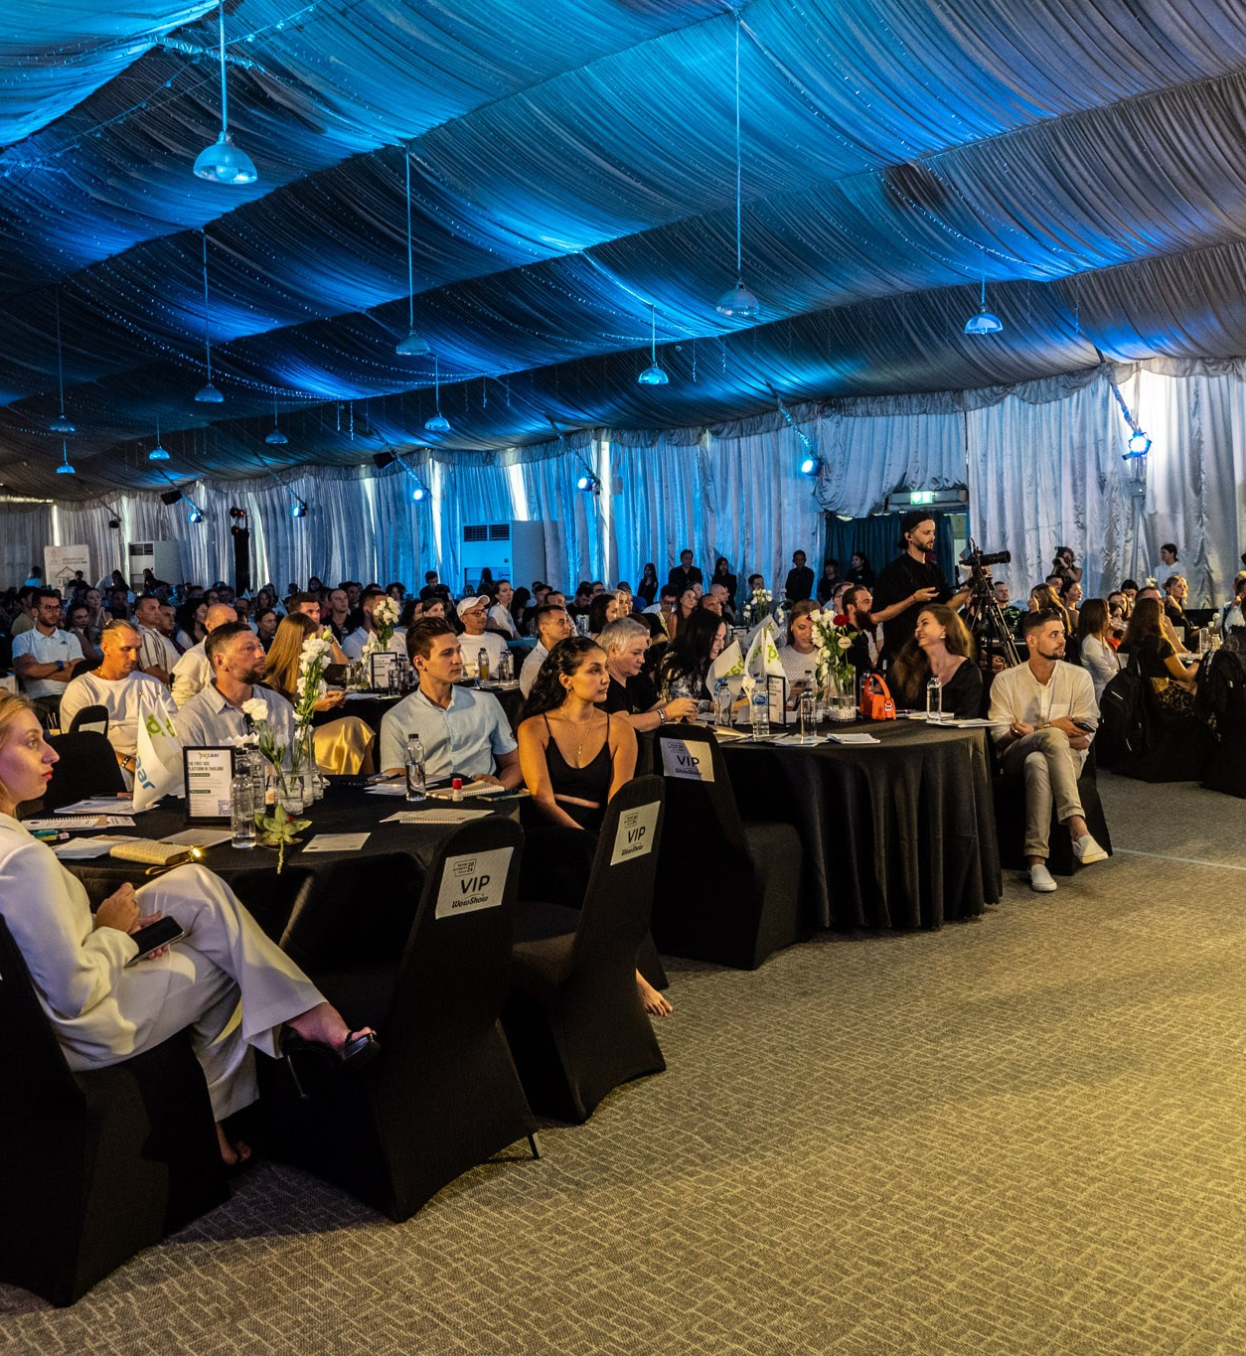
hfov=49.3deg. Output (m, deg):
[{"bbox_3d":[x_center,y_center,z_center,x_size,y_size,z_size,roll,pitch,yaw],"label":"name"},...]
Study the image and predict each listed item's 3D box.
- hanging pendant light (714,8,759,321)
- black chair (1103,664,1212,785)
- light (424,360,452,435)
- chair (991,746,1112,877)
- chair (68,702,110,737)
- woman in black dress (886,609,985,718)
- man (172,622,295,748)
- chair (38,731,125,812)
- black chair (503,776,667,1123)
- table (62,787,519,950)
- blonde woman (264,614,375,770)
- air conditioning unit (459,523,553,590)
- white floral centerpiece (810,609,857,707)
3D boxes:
[{"bbox_3d":[1.007,-4.425,11.706,0.370,2.615,0.370,-1,4,0],"label":"hanging pendant light"},{"bbox_3d":[3.769,0.236,9.547,0.570,0.906,0.470,-3,5,-25],"label":"black chair"},{"bbox_3d":[-2.930,-4.469,21.500,0.400,1.200,0.400,-1,5,0],"label":"light"},{"bbox_3d":[2.168,0.474,6.893,0.470,0.906,0.570,2,6,34],"label":"chair"},{"bbox_3d":[-2.729,0.592,6.478,0.580,0.935,0.460,1,5,20],"label":"chair"},{"bbox_3d":[1.621,0.265,7.270,0.520,1.280,0.780,2,5,28],"label":"woman in black dress"},{"bbox_3d":[-1.468,0.447,5.363,0.540,1.320,0.800,-3,5,-20],"label":"man"},{"bbox_3d":[-1.791,0.666,4.944,0.570,0.920,0.450,2,5,28],"label":"chair"},{"bbox_3d":[-0.183,0.722,3.948,0.570,0.920,0.450,2,5,32],"label":"black chair"},{"bbox_3d":[-1.080,0.798,4.182,1.580,0.756,1.580,-1,4,0],"label":"table"},{"bbox_3d":[-1.657,0.282,7.442,0.750,1.300,0.500,-2,5,-15],"label":"blonde woman"},{"bbox_3d":[-2.170,-1.636,24.421,0.720,2.320,1.450,-5,6,-41],"label":"air conditioning unit"},{"bbox_3d":[1.055,-0.062,6.694,0.240,0.520,0.240,-1,4,0],"label":"white floral centerpiece"}]

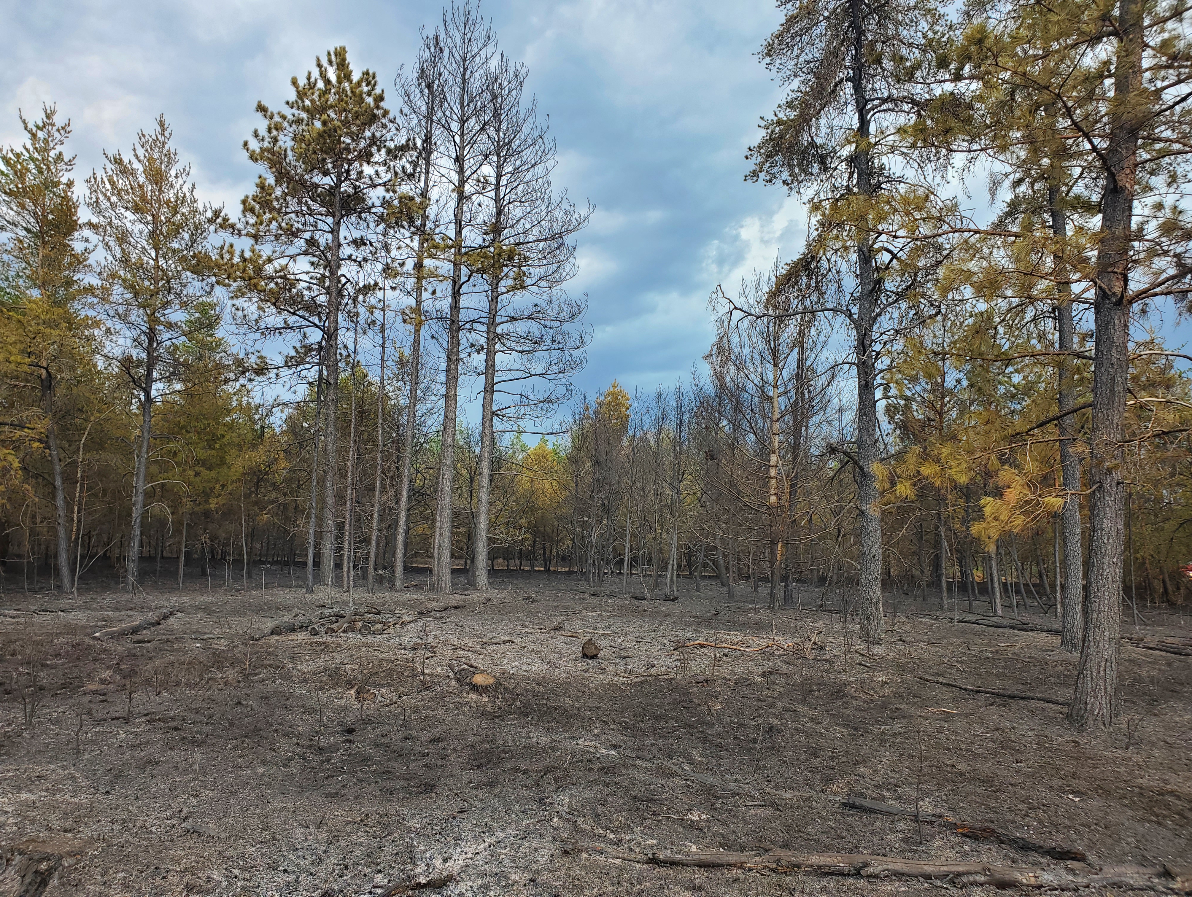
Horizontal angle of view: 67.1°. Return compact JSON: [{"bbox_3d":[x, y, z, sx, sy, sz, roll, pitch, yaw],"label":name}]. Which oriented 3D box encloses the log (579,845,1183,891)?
[{"bbox_3d":[1.362,2.060,4.483,2.914,0.090,0.170,0,-6,7],"label":"log"}]

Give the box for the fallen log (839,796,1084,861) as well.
[{"bbox_3d":[2.051,2.153,5.156,1.349,0.075,0.120,-4,-8,40],"label":"fallen log"}]

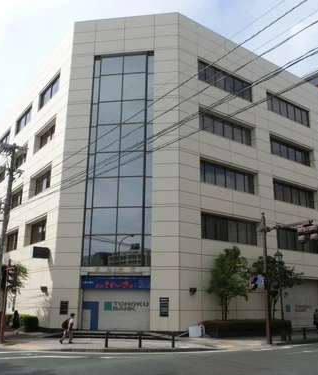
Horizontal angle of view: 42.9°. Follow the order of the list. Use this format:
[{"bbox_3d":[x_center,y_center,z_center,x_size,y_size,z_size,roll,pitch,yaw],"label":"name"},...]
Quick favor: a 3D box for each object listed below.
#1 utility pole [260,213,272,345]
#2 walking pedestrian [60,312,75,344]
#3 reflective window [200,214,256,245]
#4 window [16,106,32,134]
[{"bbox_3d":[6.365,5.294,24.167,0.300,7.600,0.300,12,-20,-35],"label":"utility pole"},{"bbox_3d":[-4.842,7.543,21.657,0.800,1.560,0.520,1,-16,0],"label":"walking pedestrian"},{"bbox_3d":[5.252,3.145,29.874,6.163,1.917,0.200,12,-20,-34],"label":"reflective window"},{"bbox_3d":[-14.864,-7.315,44.693,0.300,1.850,5.200,12,-19,-33],"label":"window"}]

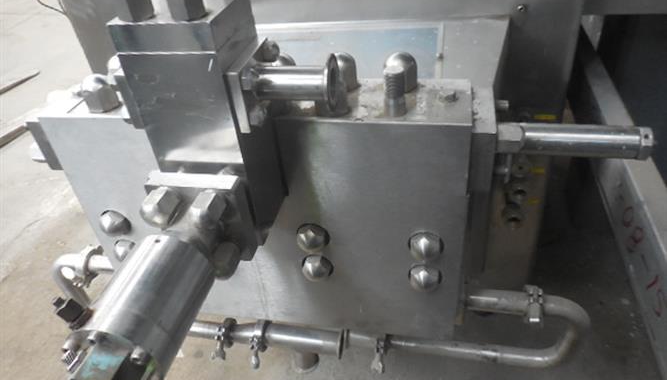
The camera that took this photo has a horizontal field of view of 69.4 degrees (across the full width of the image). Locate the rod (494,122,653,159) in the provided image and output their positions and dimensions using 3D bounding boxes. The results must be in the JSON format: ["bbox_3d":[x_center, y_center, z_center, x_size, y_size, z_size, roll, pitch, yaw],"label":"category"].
[{"bbox_3d":[0.264,-0.053,0.530,0.158,0.034,0.034,3,37,12],"label":"rod"}]

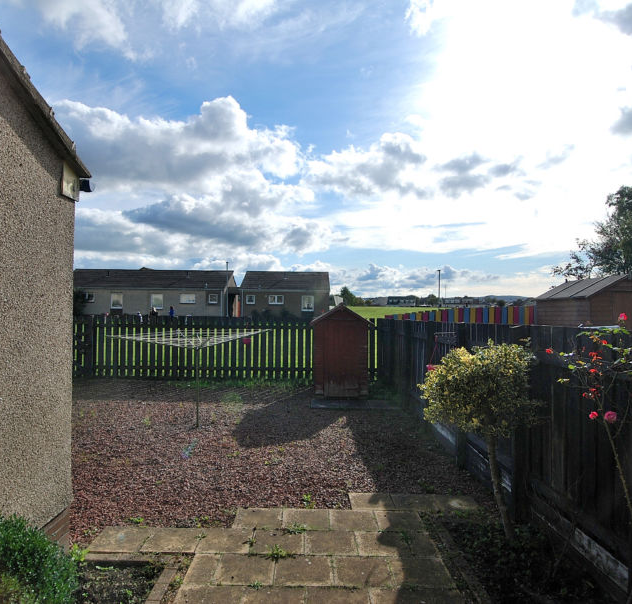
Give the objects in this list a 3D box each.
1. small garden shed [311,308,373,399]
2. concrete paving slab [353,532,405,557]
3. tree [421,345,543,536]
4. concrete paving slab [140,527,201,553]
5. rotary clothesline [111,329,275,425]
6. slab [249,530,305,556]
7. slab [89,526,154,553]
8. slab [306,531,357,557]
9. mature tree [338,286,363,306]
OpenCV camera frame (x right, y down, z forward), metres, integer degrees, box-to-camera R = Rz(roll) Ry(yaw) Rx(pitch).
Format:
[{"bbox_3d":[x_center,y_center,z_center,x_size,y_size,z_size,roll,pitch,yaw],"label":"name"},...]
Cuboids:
[{"bbox_3d":[0.590,1.080,11.150,1.400,2.050,1.400,0,0,0],"label":"small garden shed"},{"bbox_3d":[0.580,2.145,4.150,0.450,0.050,0.450,0,0,-1],"label":"concrete paving slab"},{"bbox_3d":[1.490,1.250,4.330,1.080,1.800,1.020,0,0,0],"label":"tree"},{"bbox_3d":[-1.240,2.115,4.200,0.450,0.050,0.450,0,0,-1],"label":"concrete paving slab"},{"bbox_3d":[-2.000,1.290,8.000,2.200,1.620,2.200,0,0,14],"label":"rotary clothesline"},{"bbox_3d":[-0.325,2.135,4.180,0.450,0.050,0.450,0,0,-1],"label":"slab"},{"bbox_3d":[-1.690,2.110,4.210,0.450,0.050,0.450,0,0,-1],"label":"slab"},{"bbox_3d":[0.130,2.140,4.165,0.450,0.050,0.450,0,0,-1],"label":"slab"},{"bbox_3d":[10.200,-1.500,140.000,6.800,6.400,6.500,0,0,0],"label":"mature tree"}]

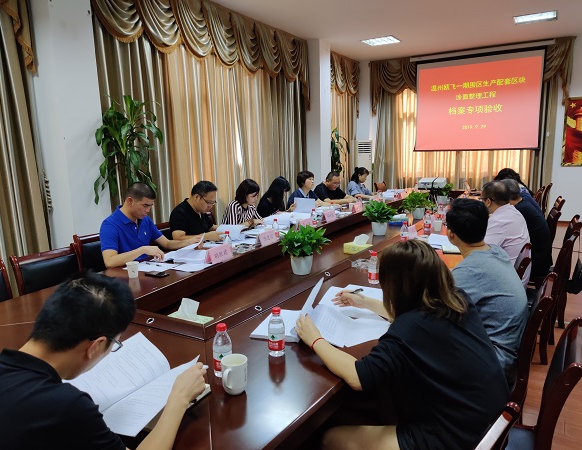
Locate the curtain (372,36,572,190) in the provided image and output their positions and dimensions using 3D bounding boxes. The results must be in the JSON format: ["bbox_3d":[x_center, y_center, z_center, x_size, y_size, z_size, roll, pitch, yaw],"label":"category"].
[{"bbox_3d":[3.423,-1.761,9.503,3.793,3.409,0.250,4,10,31],"label":"curtain"}]

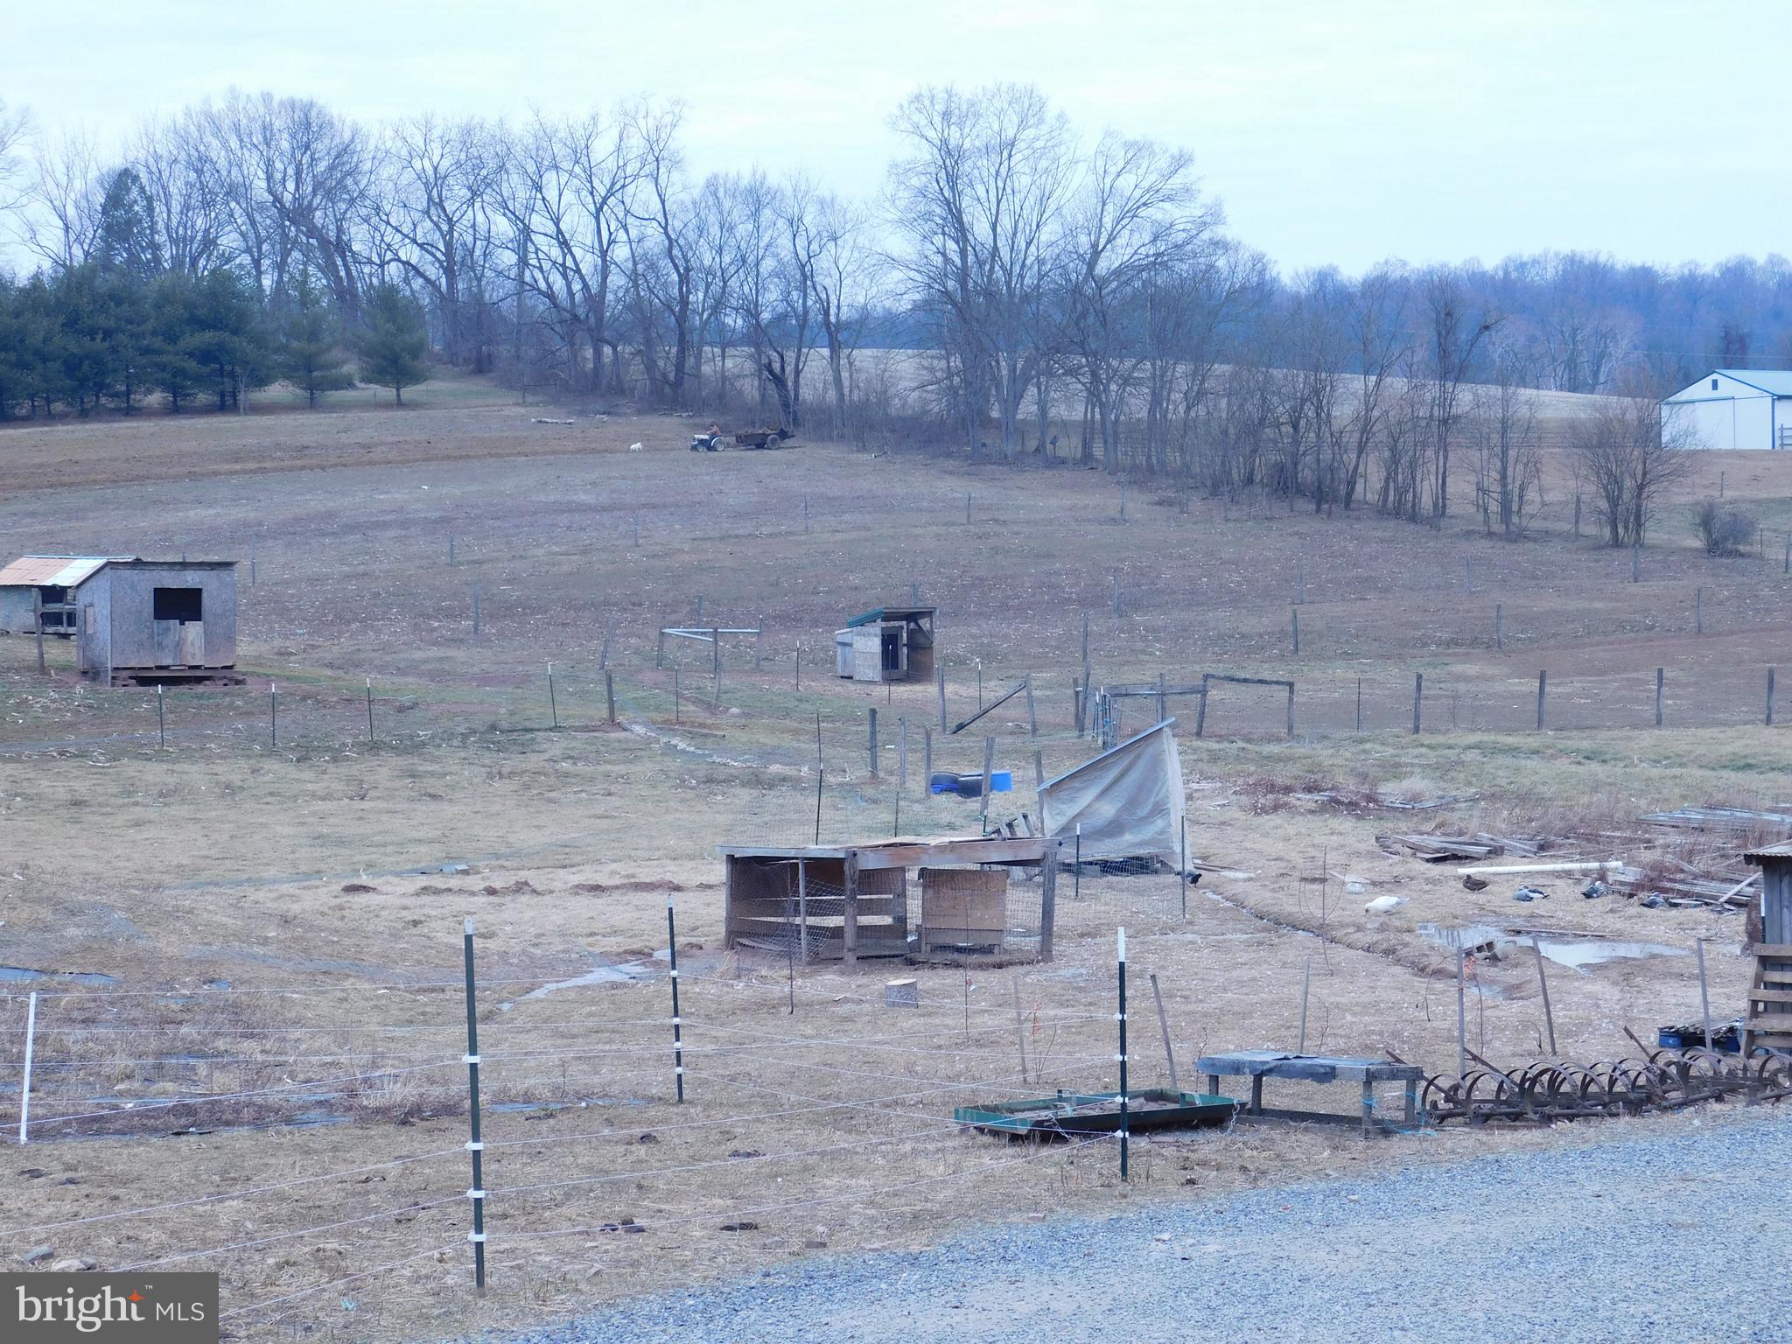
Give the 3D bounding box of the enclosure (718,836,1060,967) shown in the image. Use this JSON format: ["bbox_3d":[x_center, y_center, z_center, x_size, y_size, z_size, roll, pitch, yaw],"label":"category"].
[{"bbox_3d":[-0.085,2.495,37.800,2.750,1.250,2.550,-1,1,-33],"label":"enclosure"}]

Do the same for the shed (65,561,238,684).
[{"bbox_3d":[-18.183,-1.217,84.000,3.400,3.050,2.850,-1,1,-29],"label":"shed"}]

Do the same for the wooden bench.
[{"bbox_3d":[2.647,2.697,21.900,1.250,0.460,0.680,1,1,29],"label":"wooden bench"}]

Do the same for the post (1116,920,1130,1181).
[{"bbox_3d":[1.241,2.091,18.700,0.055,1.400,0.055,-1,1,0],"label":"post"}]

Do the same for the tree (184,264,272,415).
[{"bbox_3d":[-47.685,-23.771,245.000,6.300,10.200,6.300,0,1,0],"label":"tree"}]

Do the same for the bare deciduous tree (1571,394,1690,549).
[{"bbox_3d":[29.072,-7.991,135.000,4.800,6.200,4.700,0,1,0],"label":"bare deciduous tree"}]

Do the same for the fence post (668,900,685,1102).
[{"bbox_3d":[-1.550,2.320,24.100,0.055,1.420,0.055,-3,1,0],"label":"fence post"}]

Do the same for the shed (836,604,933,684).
[{"bbox_3d":[-0.276,-0.718,88.000,1.750,1.950,2.100,-1,1,-34],"label":"shed"}]

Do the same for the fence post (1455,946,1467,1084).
[{"bbox_3d":[4.172,2.529,25.200,0.055,1.030,0.055,-2,1,0],"label":"fence post"}]

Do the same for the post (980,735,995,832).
[{"bbox_3d":[1.463,1.763,54.500,0.130,1.540,0.130,3,1,0],"label":"post"}]

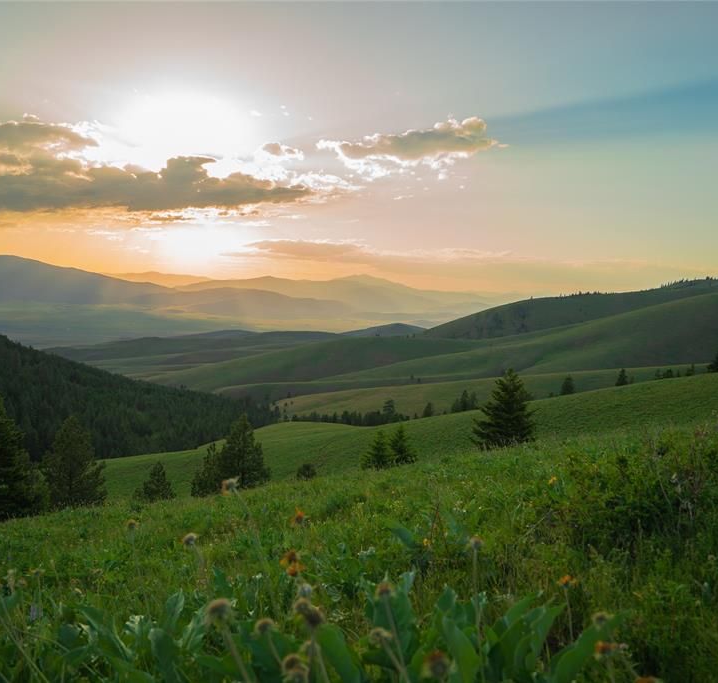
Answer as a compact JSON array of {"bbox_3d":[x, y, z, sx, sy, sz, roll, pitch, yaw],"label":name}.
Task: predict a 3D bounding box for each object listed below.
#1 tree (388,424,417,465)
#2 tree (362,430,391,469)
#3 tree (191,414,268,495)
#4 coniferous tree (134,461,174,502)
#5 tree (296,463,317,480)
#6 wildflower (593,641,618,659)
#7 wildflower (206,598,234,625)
[{"bbox_3d":[3.547,8.481,58.000,2.447,3.425,2.447,0,3,0],"label":"tree"},{"bbox_3d":[1.427,8.848,58.000,2.447,3.180,2.447,0,3,0],"label":"tree"},{"bbox_3d":[-9.469,8.372,52.000,5.849,6.069,4.679,0,3,0],"label":"tree"},{"bbox_3d":[-14.377,9.913,50.000,2.953,3.093,2.953,0,3,0],"label":"coniferous tree"},{"bbox_3d":[-3.839,9.505,52.000,1.609,1.316,1.609,0,3,0],"label":"tree"},{"bbox_3d":[0.468,0.585,1.350,0.043,0.033,0.043,0,3,0],"label":"wildflower"},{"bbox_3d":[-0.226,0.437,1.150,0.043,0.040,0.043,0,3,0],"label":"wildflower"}]

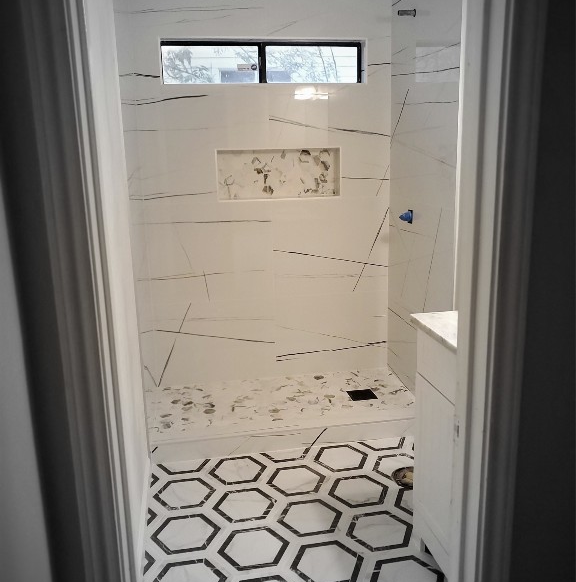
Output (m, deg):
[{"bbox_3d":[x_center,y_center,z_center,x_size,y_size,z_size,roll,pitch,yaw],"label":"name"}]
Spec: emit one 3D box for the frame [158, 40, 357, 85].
[{"bbox_3d":[-0.139,-1.355,3.444,1.199,0.246,0.080,-4,13,-10],"label":"frame"}]

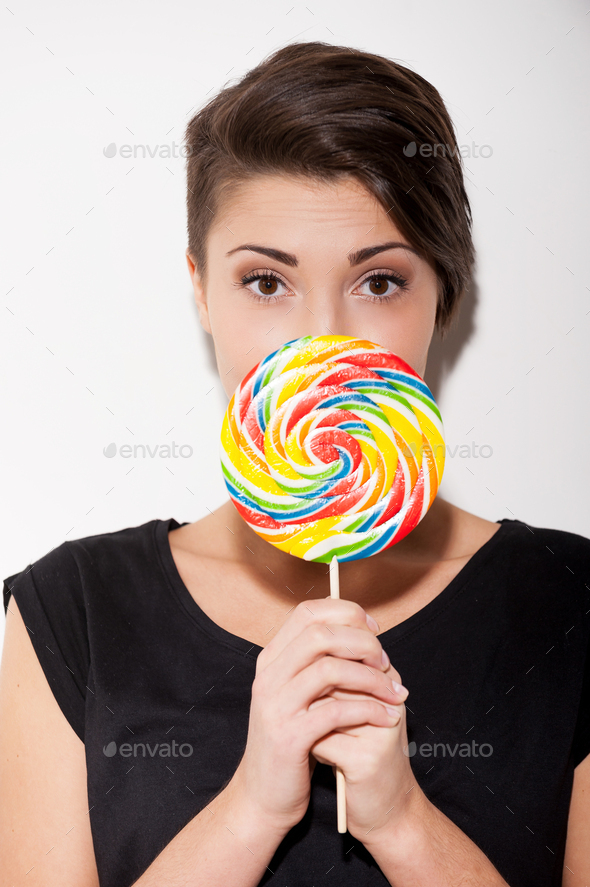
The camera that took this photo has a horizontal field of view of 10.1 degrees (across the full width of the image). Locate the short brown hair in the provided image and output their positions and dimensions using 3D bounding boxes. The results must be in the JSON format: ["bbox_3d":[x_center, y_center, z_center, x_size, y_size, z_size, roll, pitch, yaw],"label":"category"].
[{"bbox_3d":[0.021,-0.150,1.980,0.173,0.182,0.208,0,0,-4],"label":"short brown hair"}]

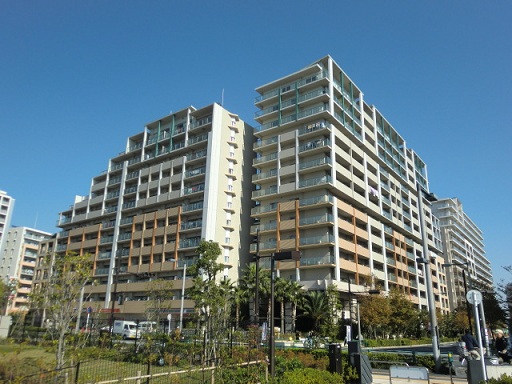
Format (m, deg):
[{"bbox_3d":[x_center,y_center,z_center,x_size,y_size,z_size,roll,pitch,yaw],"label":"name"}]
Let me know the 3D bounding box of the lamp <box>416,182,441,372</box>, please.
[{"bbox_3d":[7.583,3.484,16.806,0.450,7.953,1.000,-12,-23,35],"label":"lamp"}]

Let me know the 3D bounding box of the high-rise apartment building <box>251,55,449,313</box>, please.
[{"bbox_3d":[24.491,7.791,83.843,15.600,44.200,63.000,-12,-23,35],"label":"high-rise apartment building"}]

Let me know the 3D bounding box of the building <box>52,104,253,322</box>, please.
[{"bbox_3d":[-21.187,8.023,75.499,46.200,36.400,15.000,-12,-23,35],"label":"building"}]

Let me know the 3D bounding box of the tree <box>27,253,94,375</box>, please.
[{"bbox_3d":[-6.809,4.098,13.425,1.950,4.035,1.950,10,-20,-24],"label":"tree"}]

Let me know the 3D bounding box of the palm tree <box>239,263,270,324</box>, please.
[{"bbox_3d":[-0.187,13.540,48.185,4.000,9.347,4.000,1,-18,0],"label":"palm tree"}]

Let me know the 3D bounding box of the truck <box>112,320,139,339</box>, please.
[{"bbox_3d":[-15.798,16.515,46.217,3.400,1.950,1.500,-12,-23,35],"label":"truck"}]

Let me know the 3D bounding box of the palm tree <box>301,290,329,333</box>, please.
[{"bbox_3d":[6.920,14.581,45.208,3.500,5.833,3.500,-1,-19,8],"label":"palm tree"}]

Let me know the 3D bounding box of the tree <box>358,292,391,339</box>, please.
[{"bbox_3d":[13.598,14.544,44.226,3.700,5.795,3.700,-4,-19,16],"label":"tree"}]

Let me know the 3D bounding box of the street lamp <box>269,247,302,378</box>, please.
[{"bbox_3d":[0.872,4.038,12.629,0.920,4.206,0.420,-12,-23,35],"label":"street lamp"}]

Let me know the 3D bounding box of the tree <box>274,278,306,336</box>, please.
[{"bbox_3d":[3.991,13.968,45.765,3.600,7.209,3.600,0,-18,5],"label":"tree"}]

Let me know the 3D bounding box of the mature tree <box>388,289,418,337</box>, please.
[{"bbox_3d":[18.399,15.558,48.334,3.700,6.673,3.700,-5,-19,19],"label":"mature tree"}]

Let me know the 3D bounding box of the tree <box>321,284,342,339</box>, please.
[{"bbox_3d":[8.608,13.819,43.563,2.700,6.524,2.700,-2,-19,11],"label":"tree"}]

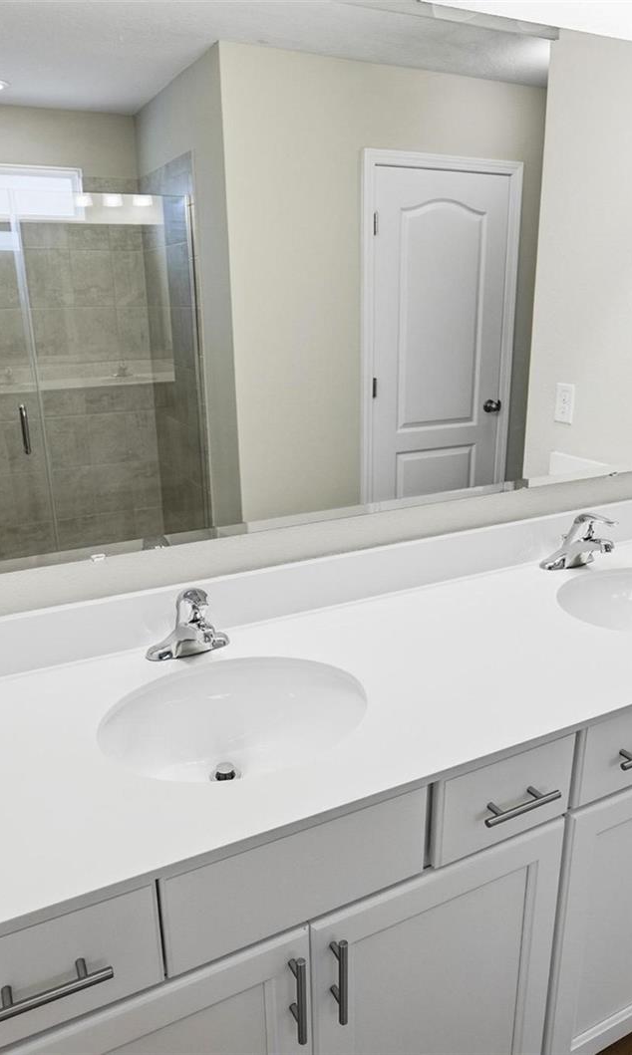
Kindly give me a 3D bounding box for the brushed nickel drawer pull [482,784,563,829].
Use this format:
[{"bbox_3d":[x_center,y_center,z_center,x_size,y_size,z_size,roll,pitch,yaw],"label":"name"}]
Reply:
[{"bbox_3d":[0.299,0.405,1.100,0.140,0.013,0.037,-9,19,-25],"label":"brushed nickel drawer pull"}]

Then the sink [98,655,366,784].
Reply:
[{"bbox_3d":[-0.122,0.358,1.196,0.420,0.150,0.350,-9,19,-25],"label":"sink"}]

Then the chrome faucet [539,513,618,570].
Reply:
[{"bbox_3d":[0.618,0.035,1.696,0.156,0.137,0.152,-9,19,-25],"label":"chrome faucet"}]

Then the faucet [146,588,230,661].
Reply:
[{"bbox_3d":[-0.209,0.173,1.312,0.156,0.137,0.152,-9,19,-25],"label":"faucet"}]

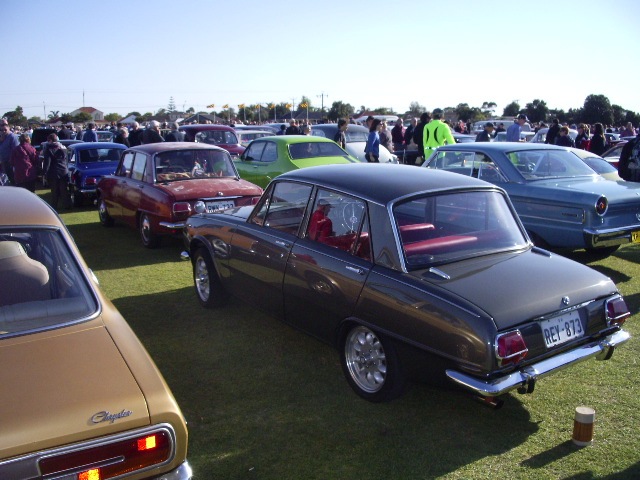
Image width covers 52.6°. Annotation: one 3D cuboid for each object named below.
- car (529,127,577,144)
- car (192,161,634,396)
[{"bbox_3d":[8.400,-3.280,23.000,1.660,1.450,4.300,-7,12,-31],"label":"car"},{"bbox_3d":[0.250,0.090,5.020,1.490,1.370,4.000,-7,13,-34],"label":"car"}]

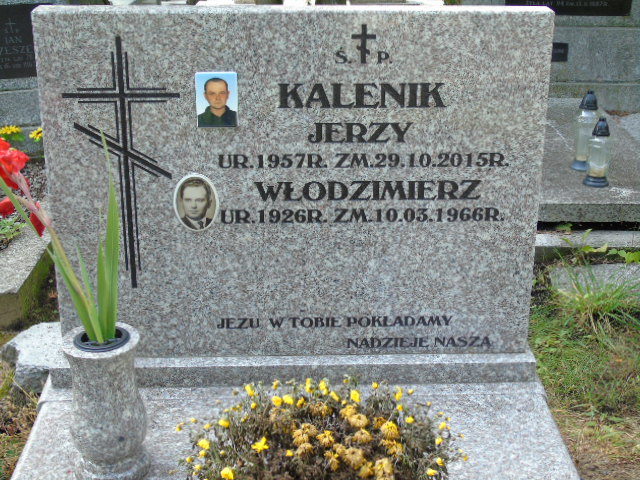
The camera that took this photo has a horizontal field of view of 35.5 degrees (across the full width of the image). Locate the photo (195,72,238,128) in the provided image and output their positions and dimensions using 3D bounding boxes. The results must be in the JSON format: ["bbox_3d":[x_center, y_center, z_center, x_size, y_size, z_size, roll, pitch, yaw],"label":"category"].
[{"bbox_3d":[-0.204,-0.276,1.981,0.082,0.111,0.007,0,20,-2],"label":"photo"}]

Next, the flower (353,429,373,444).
[{"bbox_3d":[0.065,0.301,1.530,0.031,0.021,0.031,0,23,-2],"label":"flower"}]

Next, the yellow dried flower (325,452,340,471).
[{"bbox_3d":[0.021,0.362,1.638,0.025,0.032,0.030,0,23,0],"label":"yellow dried flower"}]

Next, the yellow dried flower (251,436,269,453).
[{"bbox_3d":[-0.103,0.347,1.695,0.030,0.025,0.029,0,23,0],"label":"yellow dried flower"}]

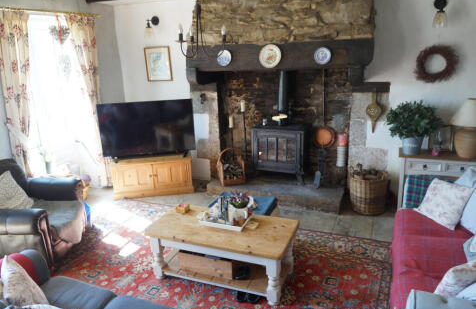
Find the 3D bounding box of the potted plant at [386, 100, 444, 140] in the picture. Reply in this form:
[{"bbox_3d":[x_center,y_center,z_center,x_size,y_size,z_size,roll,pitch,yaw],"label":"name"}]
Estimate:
[{"bbox_3d":[1.750,-0.342,3.538,0.486,0.347,0.436,4,16,22],"label":"potted plant"}]

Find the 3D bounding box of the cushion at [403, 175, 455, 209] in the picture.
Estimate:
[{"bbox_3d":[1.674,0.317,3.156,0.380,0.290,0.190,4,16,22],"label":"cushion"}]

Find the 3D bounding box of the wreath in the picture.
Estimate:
[{"bbox_3d":[2.023,-0.927,3.638,0.390,0.375,0.085,4,16,22],"label":"wreath"}]

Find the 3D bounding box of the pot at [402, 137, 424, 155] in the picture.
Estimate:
[{"bbox_3d":[1.765,-0.094,3.625,0.200,0.165,0.200,4,16,22],"label":"pot"}]

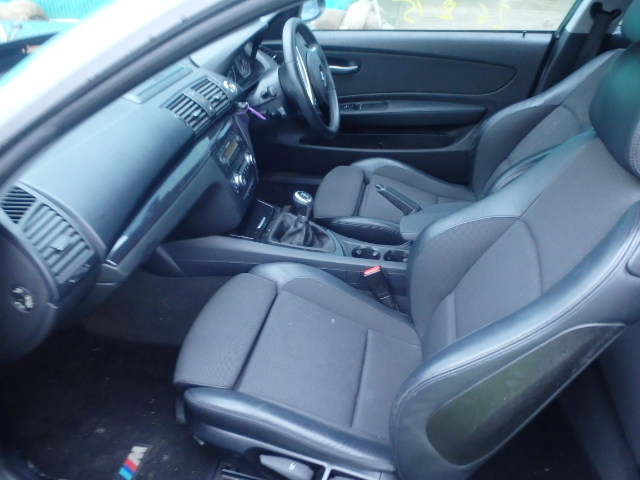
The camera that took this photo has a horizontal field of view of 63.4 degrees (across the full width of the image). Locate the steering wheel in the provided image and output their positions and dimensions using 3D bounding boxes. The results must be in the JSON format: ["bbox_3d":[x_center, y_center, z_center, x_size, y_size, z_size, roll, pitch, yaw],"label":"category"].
[{"bbox_3d":[-0.037,-0.495,1.619,0.085,0.375,0.375,-15,17,18],"label":"steering wheel"}]

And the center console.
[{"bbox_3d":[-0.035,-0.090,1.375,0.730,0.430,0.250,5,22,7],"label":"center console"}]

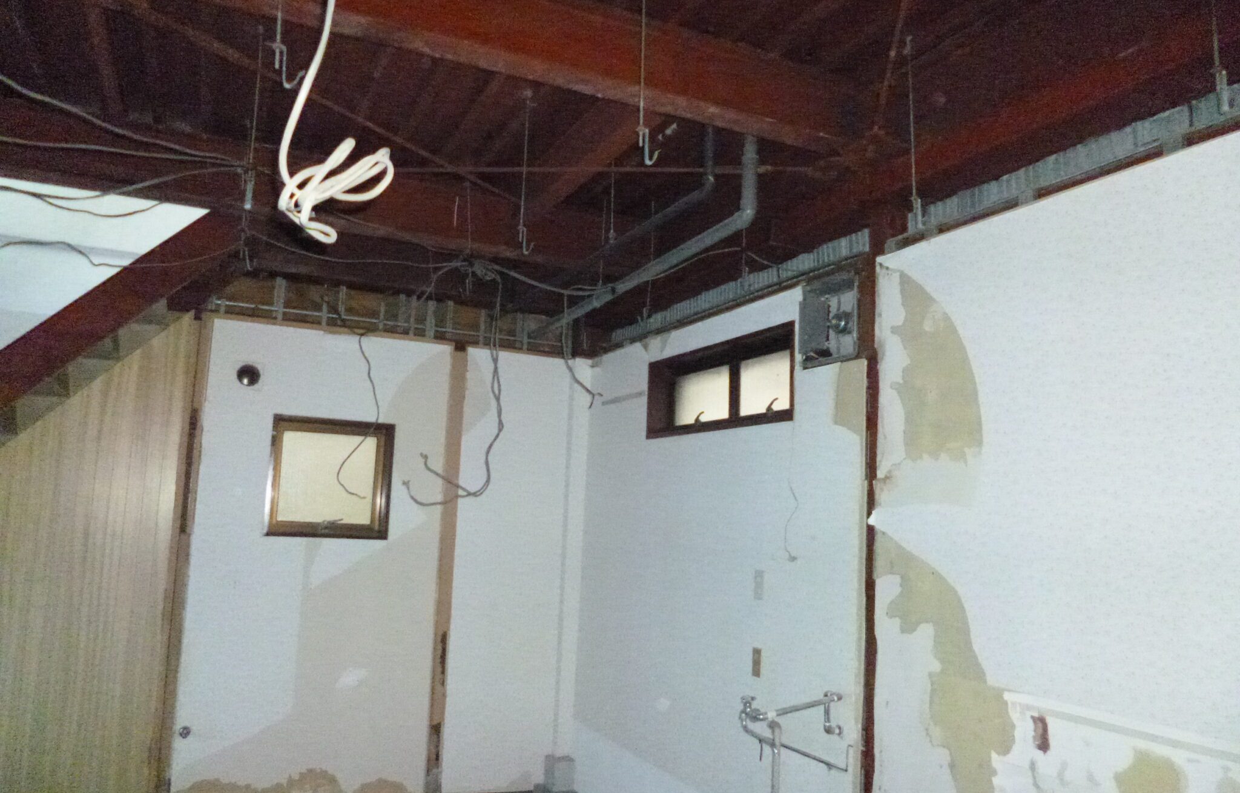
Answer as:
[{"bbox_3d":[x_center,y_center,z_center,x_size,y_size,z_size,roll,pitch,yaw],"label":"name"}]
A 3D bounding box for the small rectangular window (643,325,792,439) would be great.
[{"bbox_3d":[0.442,-0.030,3.722,0.130,0.375,1.160,5,-8,-25],"label":"small rectangular window"}]

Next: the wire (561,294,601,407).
[{"bbox_3d":[-0.179,-0.208,3.920,0.160,0.500,0.100,2,-7,0],"label":"wire"}]

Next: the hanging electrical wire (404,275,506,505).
[{"bbox_3d":[-0.742,-0.033,3.850,0.390,1.000,0.220,2,-7,0],"label":"hanging electrical wire"}]

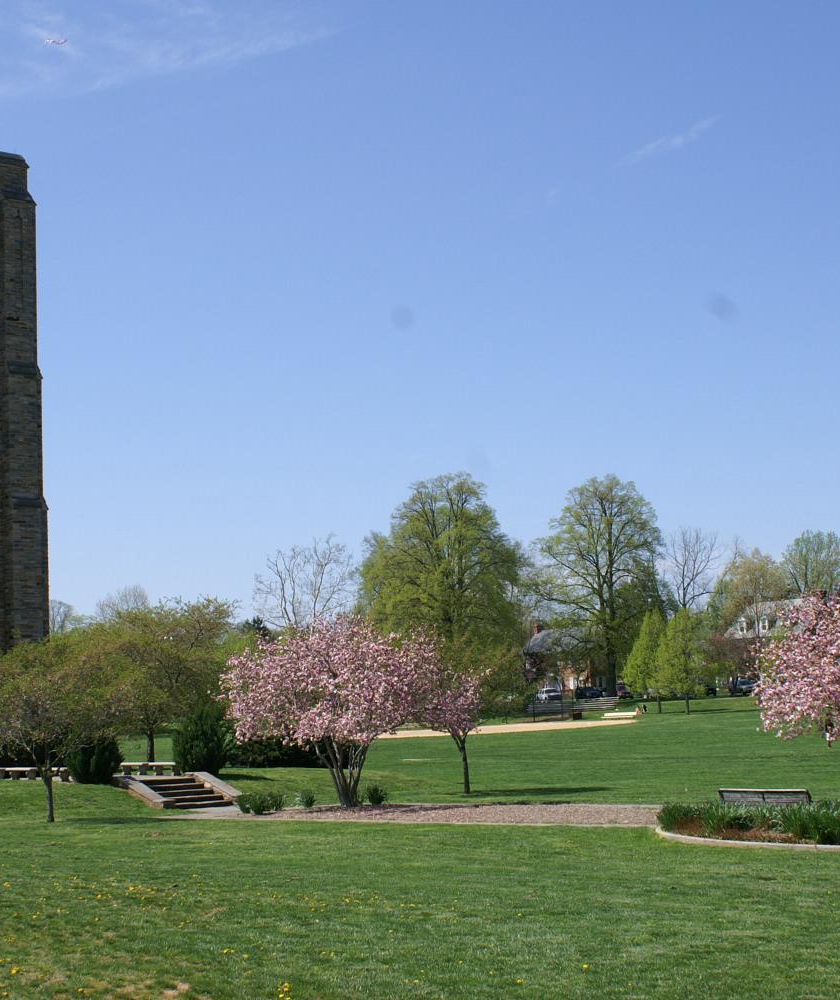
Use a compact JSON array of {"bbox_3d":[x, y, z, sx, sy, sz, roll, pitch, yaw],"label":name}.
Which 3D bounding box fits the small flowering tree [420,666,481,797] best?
[{"bbox_3d":[0.863,6.346,48.604,1.723,3.552,1.723,-2,-6,1],"label":"small flowering tree"}]

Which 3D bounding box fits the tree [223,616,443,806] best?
[{"bbox_3d":[-2.267,5.498,45.687,5.609,4.923,5.609,-2,-6,-3],"label":"tree"}]

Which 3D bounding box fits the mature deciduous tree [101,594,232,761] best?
[{"bbox_3d":[-8.687,6.111,59.722,4.746,5.574,4.746,-1,-6,-8],"label":"mature deciduous tree"}]

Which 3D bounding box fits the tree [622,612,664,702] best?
[{"bbox_3d":[19.073,13.472,146.317,4.224,8.486,4.224,-3,-6,7],"label":"tree"}]

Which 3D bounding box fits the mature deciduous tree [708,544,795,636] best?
[{"bbox_3d":[39.830,14.279,211.495,10.127,17.805,10.127,-3,-6,10],"label":"mature deciduous tree"}]

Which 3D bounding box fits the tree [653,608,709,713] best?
[{"bbox_3d":[21.965,13.421,146.311,4.895,8.778,4.895,-3,-6,8],"label":"tree"}]

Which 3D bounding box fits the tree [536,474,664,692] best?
[{"bbox_3d":[20.195,9.492,196.981,14.087,24.932,14.087,-3,-6,6],"label":"tree"}]

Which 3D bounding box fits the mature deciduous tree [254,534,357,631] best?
[{"bbox_3d":[-12.399,13.111,189.699,10.960,18.901,10.960,-2,-6,-4],"label":"mature deciduous tree"}]

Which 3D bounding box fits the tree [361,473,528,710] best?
[{"bbox_3d":[2.564,9.565,186.989,17.427,25.045,17.427,-2,-6,1],"label":"tree"}]

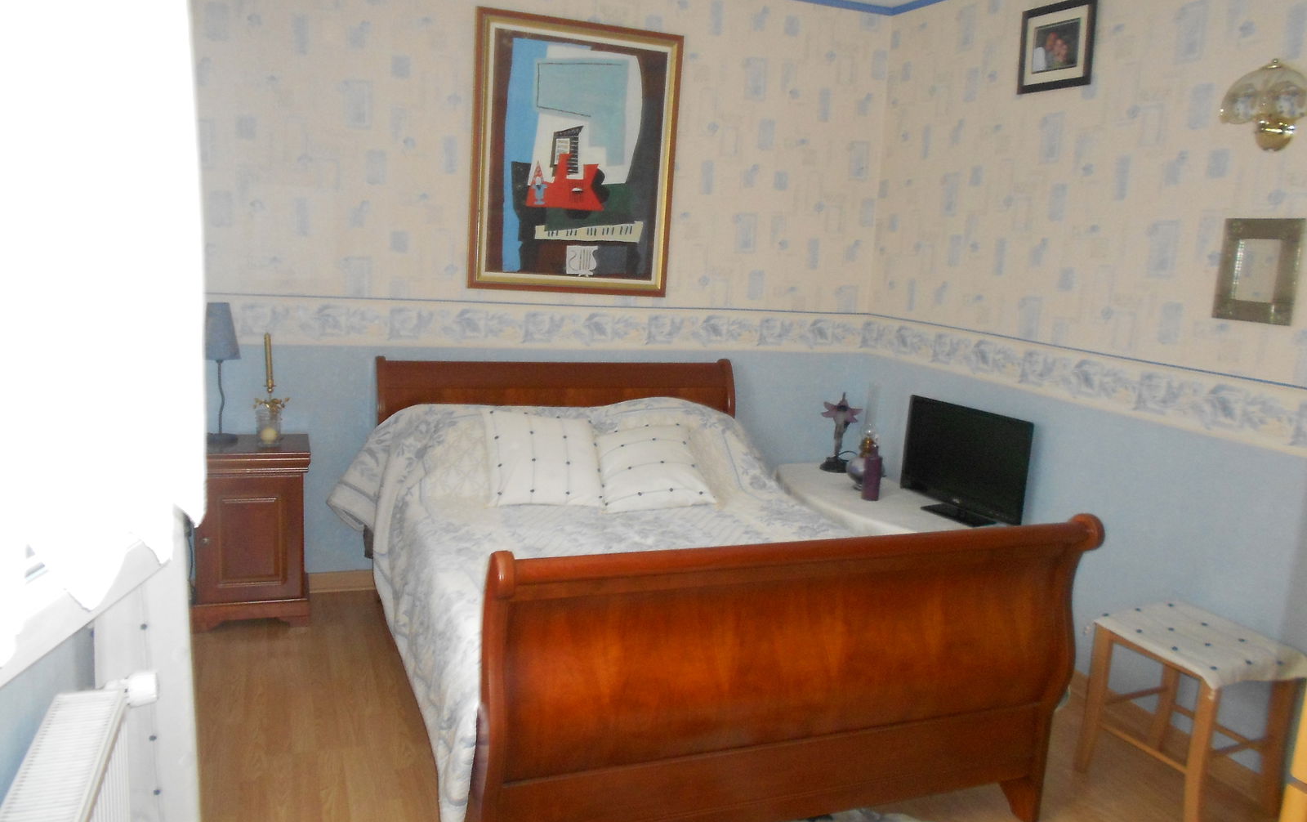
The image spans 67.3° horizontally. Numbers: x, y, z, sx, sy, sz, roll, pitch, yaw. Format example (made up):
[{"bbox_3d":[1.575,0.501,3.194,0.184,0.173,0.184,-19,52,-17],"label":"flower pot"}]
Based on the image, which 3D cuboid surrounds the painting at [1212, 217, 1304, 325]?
[{"bbox_3d":[1.689,-0.390,2.732,0.025,0.282,0.237,-1,11,-21],"label":"painting"}]

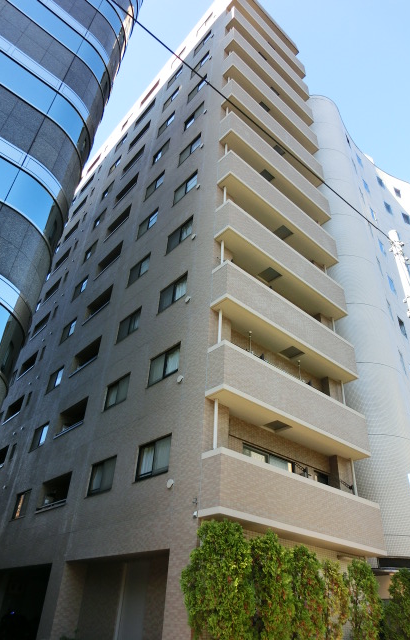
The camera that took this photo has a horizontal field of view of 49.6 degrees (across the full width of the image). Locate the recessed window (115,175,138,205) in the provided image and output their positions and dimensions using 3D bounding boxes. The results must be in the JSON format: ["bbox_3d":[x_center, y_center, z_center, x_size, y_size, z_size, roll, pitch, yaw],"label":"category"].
[{"bbox_3d":[-4.535,-7.633,26.478,0.300,0.992,2.394,29,-44,-30],"label":"recessed window"}]

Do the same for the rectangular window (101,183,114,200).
[{"bbox_3d":[-6.547,-8.811,30.254,0.150,1.005,1.405,29,-44,-30],"label":"rectangular window"}]

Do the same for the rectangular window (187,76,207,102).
[{"bbox_3d":[-0.393,-12.344,23.781,0.150,1.004,1.543,29,-43,-31],"label":"rectangular window"}]

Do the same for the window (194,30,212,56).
[{"bbox_3d":[-0.127,-17.315,27.727,0.150,1.030,1.530,29,-44,-30],"label":"window"}]

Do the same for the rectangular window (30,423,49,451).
[{"bbox_3d":[-7.307,5.219,19.587,0.150,1.005,1.497,29,-43,-31],"label":"rectangular window"}]

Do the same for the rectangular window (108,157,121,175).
[{"bbox_3d":[-6.400,-11.026,31.832,0.200,1.050,1.510,29,-43,-31],"label":"rectangular window"}]

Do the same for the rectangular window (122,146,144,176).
[{"bbox_3d":[-4.518,-9.941,28.178,0.200,1.050,2.520,29,-43,-31],"label":"rectangular window"}]

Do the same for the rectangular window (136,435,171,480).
[{"bbox_3d":[-1.388,3.744,12.038,0.150,1.004,1.543,29,-43,-31],"label":"rectangular window"}]

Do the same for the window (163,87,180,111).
[{"bbox_3d":[-2.049,-13.688,27.661,0.200,1.050,1.560,29,-43,-31],"label":"window"}]

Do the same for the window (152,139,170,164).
[{"bbox_3d":[-2.333,-8.964,23.853,0.150,1.004,1.543,29,-43,-31],"label":"window"}]

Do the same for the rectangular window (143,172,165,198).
[{"bbox_3d":[-2.531,-6.802,22.569,0.150,1.016,1.508,29,-44,-30],"label":"rectangular window"}]

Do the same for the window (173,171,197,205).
[{"bbox_3d":[-0.843,-5.602,19.042,0.150,1.030,1.530,29,-44,-30],"label":"window"}]

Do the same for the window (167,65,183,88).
[{"bbox_3d":[-1.906,-16.019,29.362,0.200,1.050,1.560,29,-43,-31],"label":"window"}]

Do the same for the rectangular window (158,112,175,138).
[{"bbox_3d":[-2.244,-11.488,26.043,0.150,1.016,1.508,29,-44,-30],"label":"rectangular window"}]

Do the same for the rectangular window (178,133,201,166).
[{"bbox_3d":[-0.672,-7.814,20.453,0.150,1.004,1.543,29,-43,-31],"label":"rectangular window"}]

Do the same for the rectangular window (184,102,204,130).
[{"bbox_3d":[-0.530,-10.102,22.126,0.150,1.004,1.543,29,-43,-31],"label":"rectangular window"}]

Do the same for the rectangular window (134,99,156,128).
[{"bbox_3d":[-4.275,-14.691,31.750,0.200,0.863,2.411,29,-44,-30],"label":"rectangular window"}]

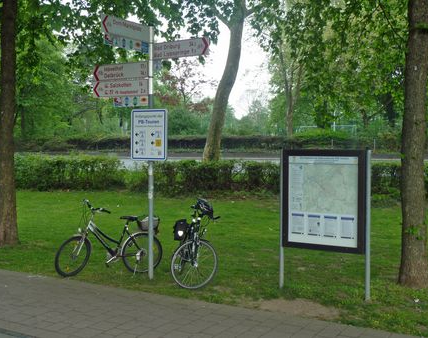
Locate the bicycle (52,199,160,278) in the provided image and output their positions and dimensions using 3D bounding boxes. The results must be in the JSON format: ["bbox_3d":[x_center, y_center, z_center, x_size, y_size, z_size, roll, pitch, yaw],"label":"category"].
[{"bbox_3d":[-1.630,1.085,9.080,1.710,1.190,0.600,0,2,-16],"label":"bicycle"}]

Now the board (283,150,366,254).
[{"bbox_3d":[1.495,0.427,7.860,1.157,1.390,0.080,2,3,27],"label":"board"}]

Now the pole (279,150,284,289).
[{"bbox_3d":[0.968,0.712,8.150,0.060,1.980,0.060,2,3,27],"label":"pole"}]

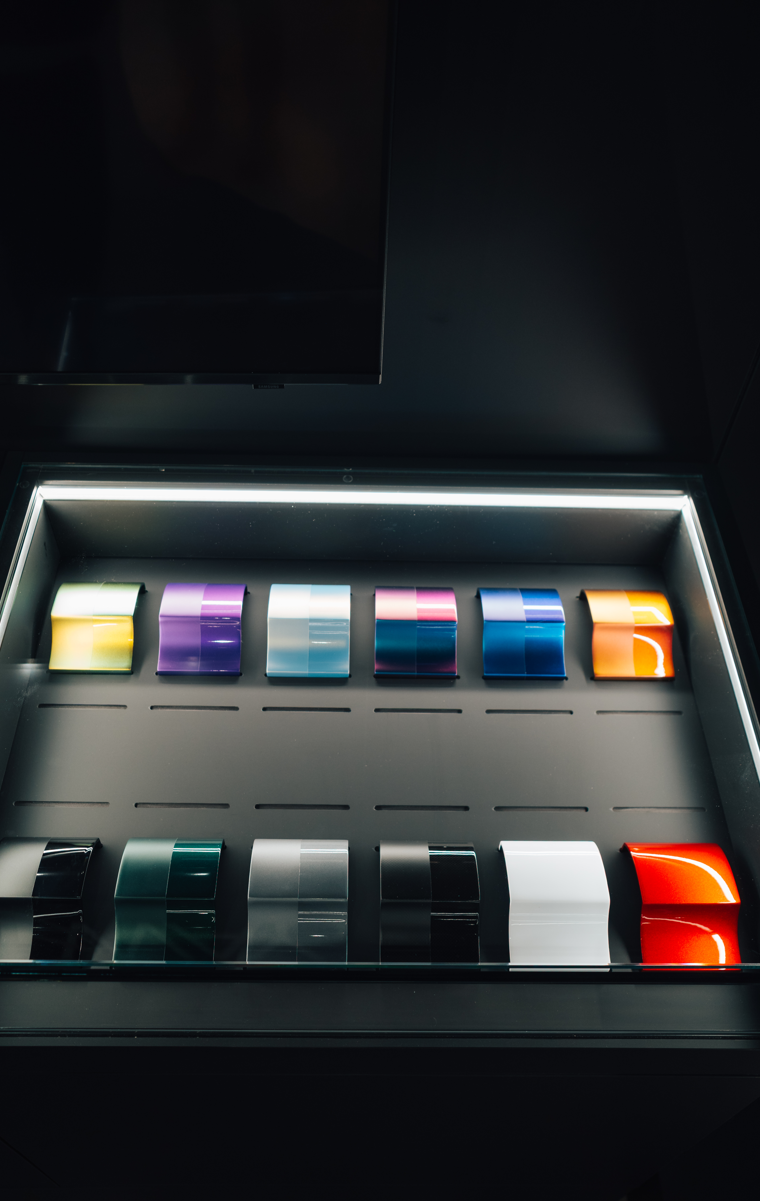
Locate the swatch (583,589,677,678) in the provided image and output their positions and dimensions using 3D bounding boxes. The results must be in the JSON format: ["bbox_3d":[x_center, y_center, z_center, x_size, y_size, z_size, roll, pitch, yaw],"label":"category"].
[{"bbox_3d":[0.293,0.032,1.096,0.095,0.035,0.118,1,52,-1],"label":"swatch"}]

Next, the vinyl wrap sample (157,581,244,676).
[{"bbox_3d":[-0.203,0.025,1.086,0.095,0.035,0.118,1,52,-1],"label":"vinyl wrap sample"}]

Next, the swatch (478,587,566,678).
[{"bbox_3d":[0.169,0.031,1.094,0.095,0.035,0.118,1,52,-1],"label":"swatch"}]

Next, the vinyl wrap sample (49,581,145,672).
[{"bbox_3d":[-0.327,0.024,1.083,0.095,0.035,0.118,1,52,-1],"label":"vinyl wrap sample"}]

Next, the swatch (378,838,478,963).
[{"bbox_3d":[0.046,0.286,0.893,0.095,0.035,0.118,1,52,-1],"label":"swatch"}]

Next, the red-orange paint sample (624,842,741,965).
[{"bbox_3d":[0.293,0.289,0.899,0.095,0.035,0.118,1,52,-1],"label":"red-orange paint sample"}]

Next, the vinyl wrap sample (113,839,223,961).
[{"bbox_3d":[-0.202,0.282,0.888,0.095,0.035,0.118,1,52,-1],"label":"vinyl wrap sample"}]

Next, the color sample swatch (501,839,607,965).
[{"bbox_3d":[0.170,0.288,0.896,0.095,0.035,0.118,1,52,-1],"label":"color sample swatch"}]

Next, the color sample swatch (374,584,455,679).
[{"bbox_3d":[0.045,0.029,1.091,0.095,0.035,0.118,1,52,-1],"label":"color sample swatch"}]

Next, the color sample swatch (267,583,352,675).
[{"bbox_3d":[-0.079,0.027,1.088,0.095,0.035,0.118,1,52,-1],"label":"color sample swatch"}]

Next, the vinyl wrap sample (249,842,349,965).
[{"bbox_3d":[-0.078,0.284,0.891,0.095,0.035,0.118,1,52,-1],"label":"vinyl wrap sample"}]

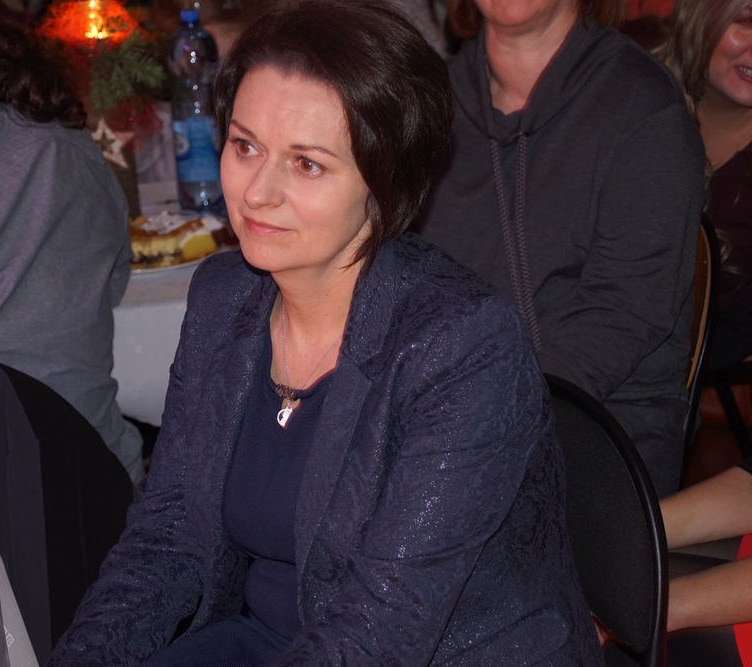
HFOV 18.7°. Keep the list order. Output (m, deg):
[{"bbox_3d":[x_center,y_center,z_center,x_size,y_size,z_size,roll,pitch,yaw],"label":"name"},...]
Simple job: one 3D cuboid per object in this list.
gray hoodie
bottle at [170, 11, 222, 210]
[{"bbox_3d":[0.198,-0.063,2.870,0.470,0.620,0.360,6,17,32],"label":"gray hoodie"},{"bbox_3d":[-0.295,-0.364,3.740,0.084,0.325,0.084,-3,15,0],"label":"bottle"}]

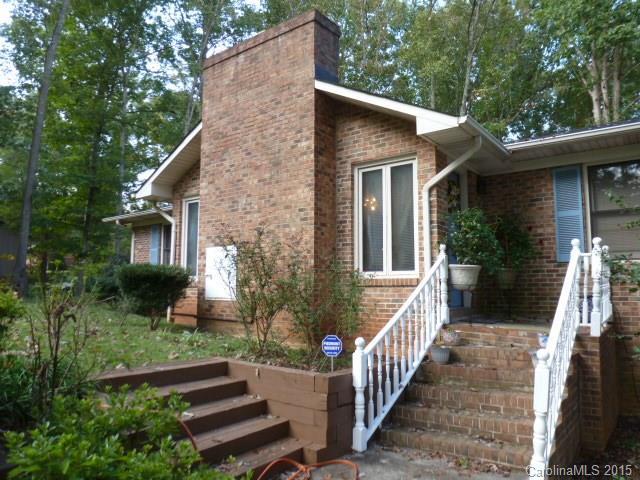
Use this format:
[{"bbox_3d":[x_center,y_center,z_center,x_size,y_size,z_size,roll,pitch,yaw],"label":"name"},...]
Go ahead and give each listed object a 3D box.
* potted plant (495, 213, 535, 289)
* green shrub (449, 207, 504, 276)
[{"bbox_3d":[2.741,0.150,6.350,0.620,1.070,0.620,-4,-7,37],"label":"potted plant"},{"bbox_3d":[1.945,0.019,5.550,0.670,0.820,0.670,-4,-7,37],"label":"green shrub"}]

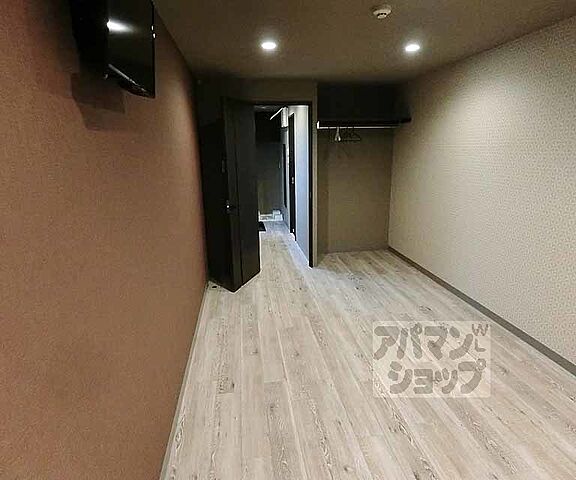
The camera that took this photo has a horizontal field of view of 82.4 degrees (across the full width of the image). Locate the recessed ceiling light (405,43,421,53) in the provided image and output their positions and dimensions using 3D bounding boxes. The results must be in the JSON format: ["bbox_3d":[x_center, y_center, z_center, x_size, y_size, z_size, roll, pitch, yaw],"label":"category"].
[{"bbox_3d":[1.052,-1.616,2.774,0.125,0.030,0.125,-3,16,-7],"label":"recessed ceiling light"}]

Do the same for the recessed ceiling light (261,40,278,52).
[{"bbox_3d":[-0.150,-1.548,2.629,0.125,0.030,0.125,-3,16,-7],"label":"recessed ceiling light"}]

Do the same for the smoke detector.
[{"bbox_3d":[0.566,-1.360,1.974,0.110,0.042,0.110,-3,16,-7],"label":"smoke detector"}]

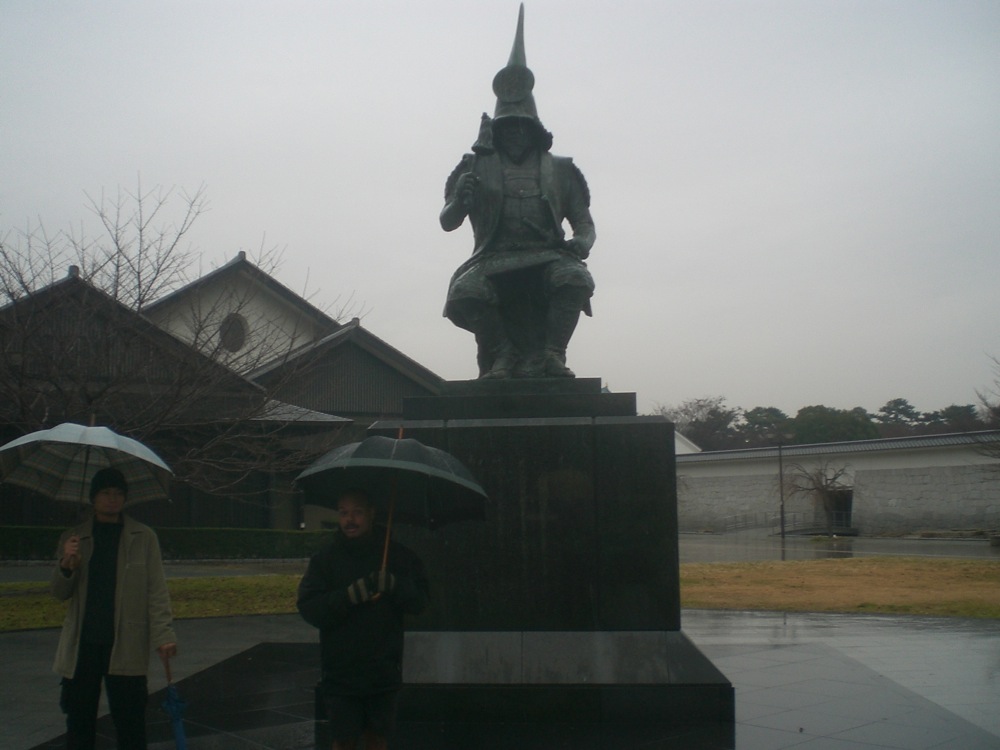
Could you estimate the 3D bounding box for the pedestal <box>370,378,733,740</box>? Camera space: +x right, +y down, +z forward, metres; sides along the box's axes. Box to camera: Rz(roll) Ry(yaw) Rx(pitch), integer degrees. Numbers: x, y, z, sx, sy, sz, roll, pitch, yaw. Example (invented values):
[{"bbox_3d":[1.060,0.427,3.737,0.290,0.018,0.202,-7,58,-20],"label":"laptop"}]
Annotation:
[{"bbox_3d":[0.235,1.399,9.573,3.045,2.590,2.976,-1,-7,4],"label":"pedestal"}]

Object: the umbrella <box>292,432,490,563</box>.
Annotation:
[{"bbox_3d":[-0.508,0.644,5.151,0.947,0.833,0.947,4,-24,2],"label":"umbrella"}]

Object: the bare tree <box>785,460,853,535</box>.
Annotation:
[{"bbox_3d":[14.078,5.453,48.476,3.135,3.419,3.044,-1,-7,4],"label":"bare tree"}]

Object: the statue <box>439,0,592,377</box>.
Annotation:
[{"bbox_3d":[0.159,-1.653,9.909,1.393,3.554,1.250,-1,-7,4],"label":"statue"}]

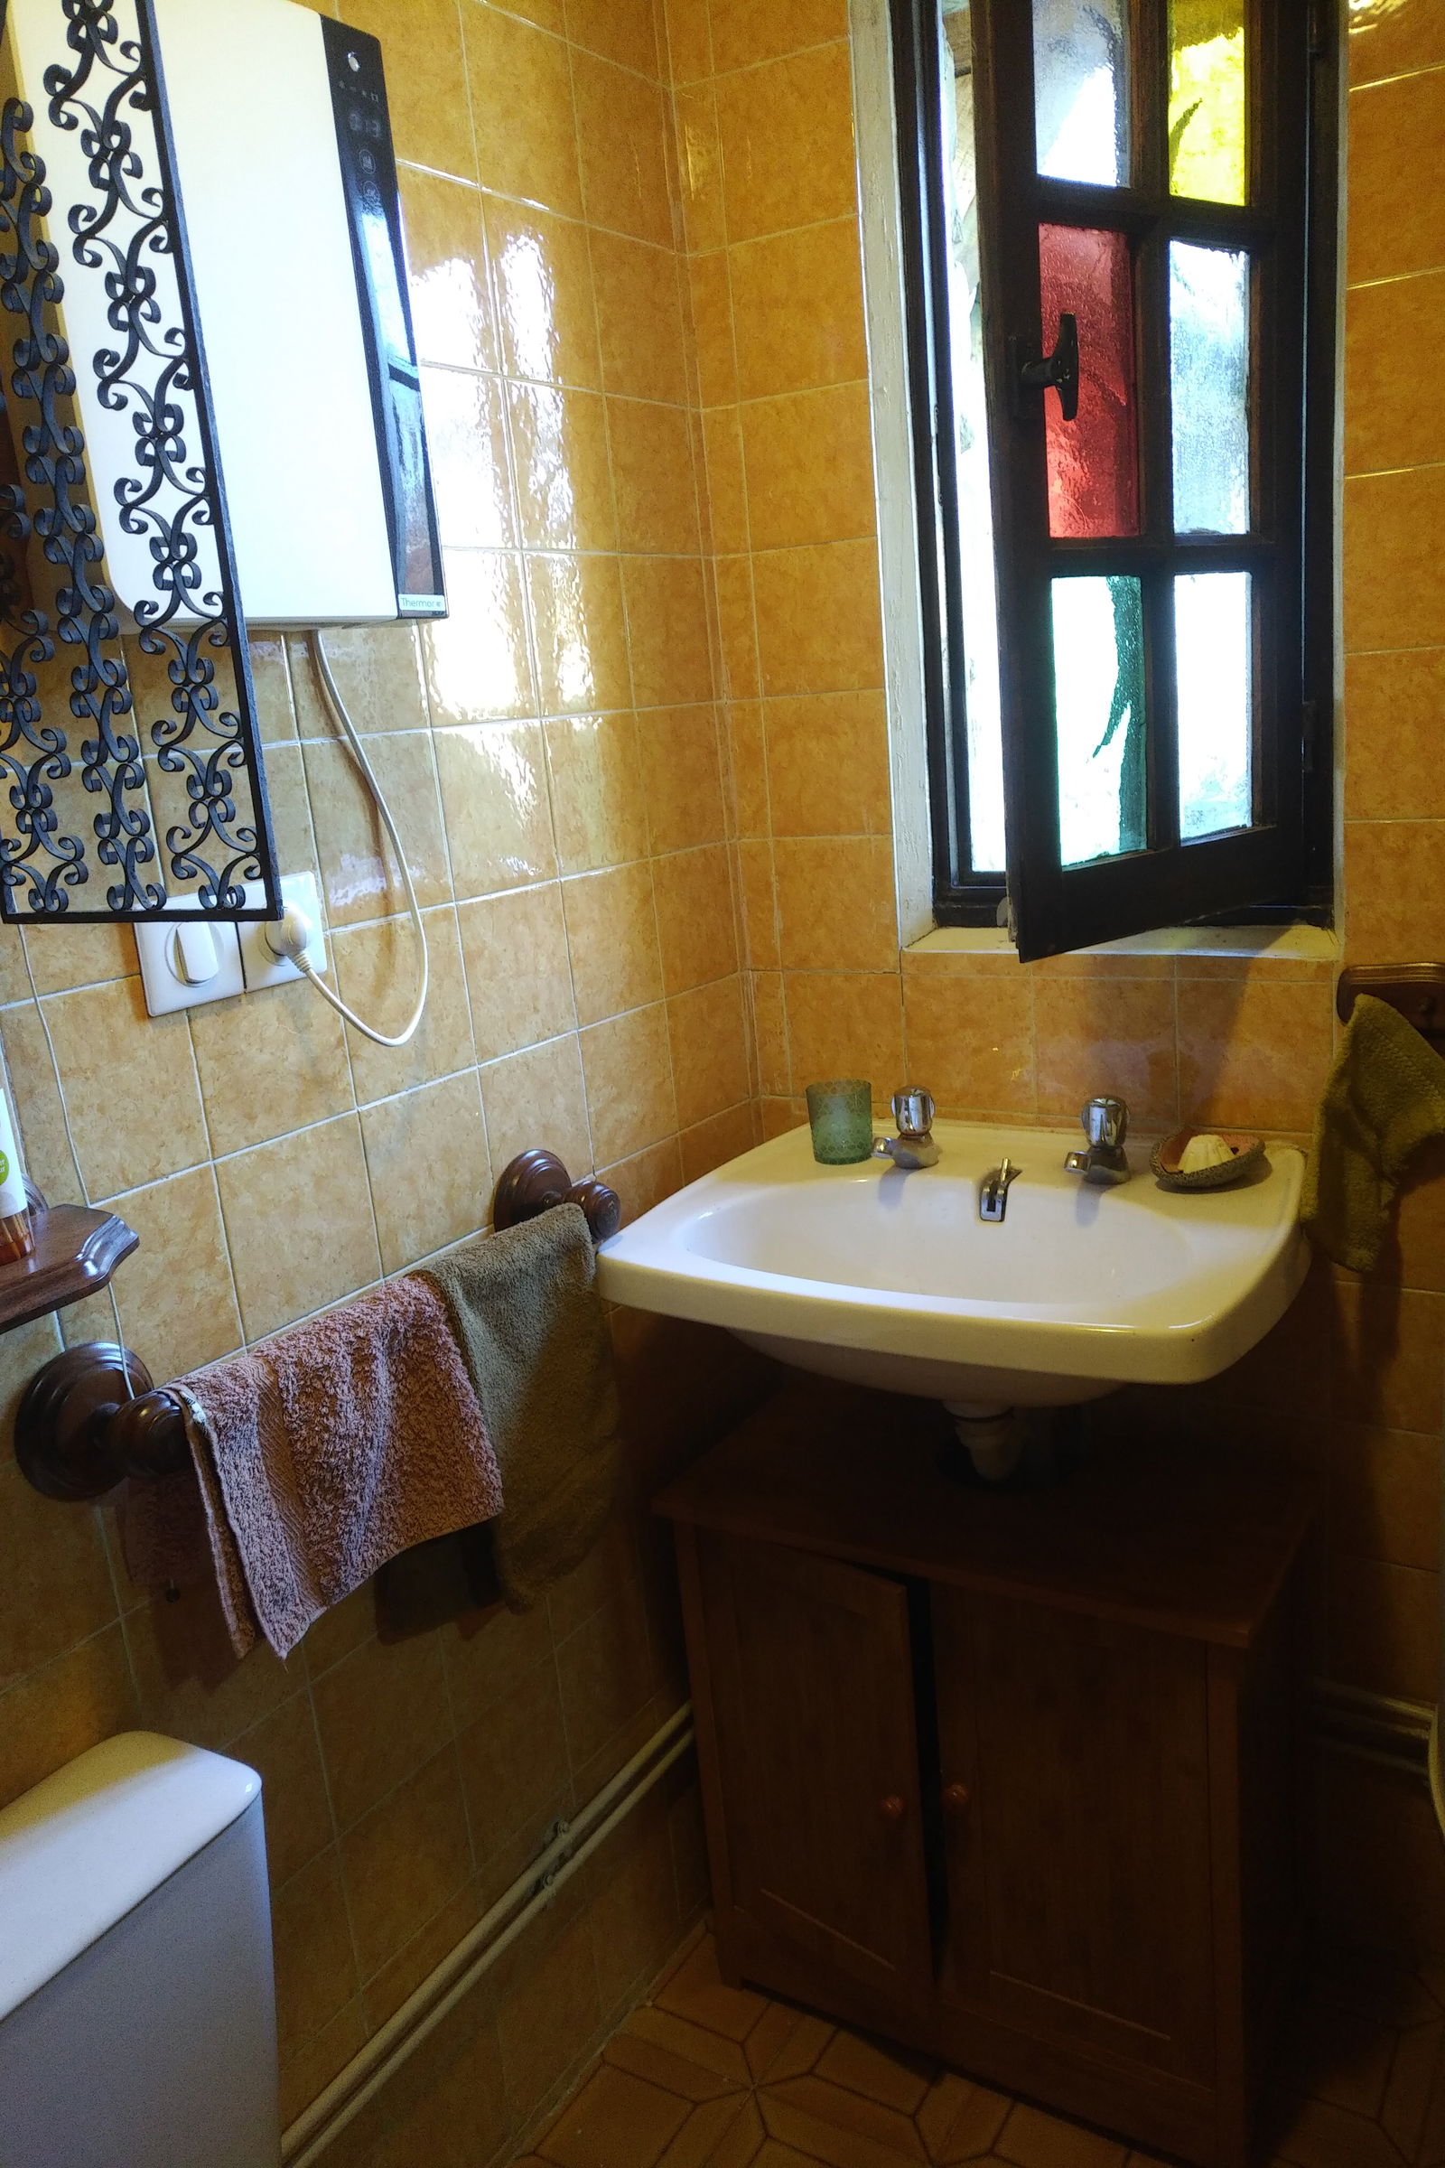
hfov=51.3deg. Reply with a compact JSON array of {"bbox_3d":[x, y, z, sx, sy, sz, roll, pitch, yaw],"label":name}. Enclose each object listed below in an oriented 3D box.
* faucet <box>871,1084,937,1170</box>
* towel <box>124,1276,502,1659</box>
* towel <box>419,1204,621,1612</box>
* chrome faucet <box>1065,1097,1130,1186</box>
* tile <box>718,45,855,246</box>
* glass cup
[{"bbox_3d":[0.187,0.050,1.538,0.048,0.078,0.097,4,17,33],"label":"faucet"},{"bbox_3d":[-0.293,0.284,1.134,0.075,0.215,0.300,4,17,33],"label":"towel"},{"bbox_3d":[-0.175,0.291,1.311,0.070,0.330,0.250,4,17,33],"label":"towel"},{"bbox_3d":[0.359,0.061,1.436,0.048,0.078,0.099,4,17,33],"label":"chrome faucet"},{"bbox_3d":[0.062,-0.921,1.472,0.148,0.149,0.010,4,17,33],"label":"tile"},{"bbox_3d":[0.126,0.042,1.596,0.069,0.077,0.069,-5,14,1],"label":"glass cup"}]

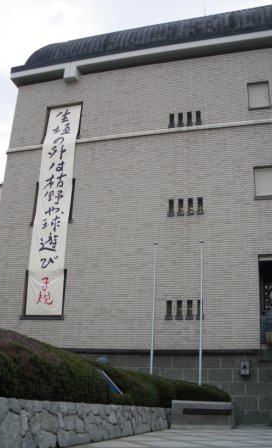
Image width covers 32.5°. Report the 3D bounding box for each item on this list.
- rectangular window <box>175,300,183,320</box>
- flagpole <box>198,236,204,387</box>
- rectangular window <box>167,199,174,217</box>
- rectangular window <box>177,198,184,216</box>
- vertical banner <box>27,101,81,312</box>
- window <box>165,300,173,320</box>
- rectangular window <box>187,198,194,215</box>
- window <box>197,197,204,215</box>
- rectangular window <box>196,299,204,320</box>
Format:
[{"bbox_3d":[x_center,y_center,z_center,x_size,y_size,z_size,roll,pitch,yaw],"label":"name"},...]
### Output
[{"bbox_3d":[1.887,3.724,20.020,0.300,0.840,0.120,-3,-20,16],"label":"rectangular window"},{"bbox_3d":[2.028,2.950,14.448,0.090,5.000,0.090,-3,-20,16],"label":"flagpole"},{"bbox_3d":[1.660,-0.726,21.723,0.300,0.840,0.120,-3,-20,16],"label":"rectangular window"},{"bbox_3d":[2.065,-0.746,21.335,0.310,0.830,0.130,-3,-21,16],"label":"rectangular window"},{"bbox_3d":[-4.039,-1.045,23.499,1.840,11.200,0.150,-3,-20,16],"label":"vertical banner"},{"bbox_3d":[1.369,3.533,18.960,0.301,0.803,0.160,-4,-21,15],"label":"window"},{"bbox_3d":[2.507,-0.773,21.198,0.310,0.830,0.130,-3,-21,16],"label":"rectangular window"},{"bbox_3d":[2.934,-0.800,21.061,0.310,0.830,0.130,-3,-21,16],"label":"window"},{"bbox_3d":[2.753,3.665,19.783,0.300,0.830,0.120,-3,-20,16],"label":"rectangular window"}]

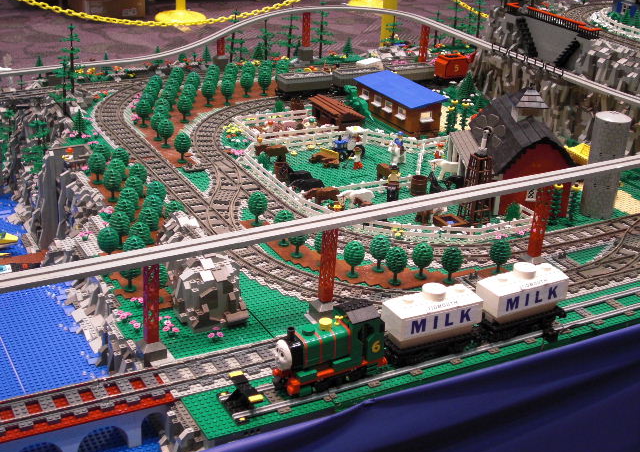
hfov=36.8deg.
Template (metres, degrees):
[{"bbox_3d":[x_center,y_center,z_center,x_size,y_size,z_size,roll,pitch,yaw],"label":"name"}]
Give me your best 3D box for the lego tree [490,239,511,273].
[{"bbox_3d":[0.286,0.050,1.522,0.034,0.059,0.034,8,25,11],"label":"lego tree"}]

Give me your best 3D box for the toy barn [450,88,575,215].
[{"bbox_3d":[0.374,-0.170,1.862,0.200,0.205,0.287,2,25,-2],"label":"toy barn"}]

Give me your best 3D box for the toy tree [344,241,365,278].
[{"bbox_3d":[0.054,0.051,1.511,0.033,0.064,0.033,4,25,2],"label":"toy tree"}]

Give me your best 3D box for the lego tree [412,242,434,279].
[{"bbox_3d":[0.160,0.055,1.498,0.034,0.059,0.034,6,25,6],"label":"lego tree"}]

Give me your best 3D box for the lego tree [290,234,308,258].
[{"bbox_3d":[-0.036,0.021,1.557,0.033,0.062,0.033,3,24,-1],"label":"lego tree"}]

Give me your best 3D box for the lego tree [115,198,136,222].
[{"bbox_3d":[-0.324,-0.015,1.601,0.034,0.059,0.034,-3,25,-11],"label":"lego tree"}]

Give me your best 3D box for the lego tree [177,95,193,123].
[{"bbox_3d":[-0.299,-0.258,2.134,0.034,0.059,0.034,-1,25,-8],"label":"lego tree"}]

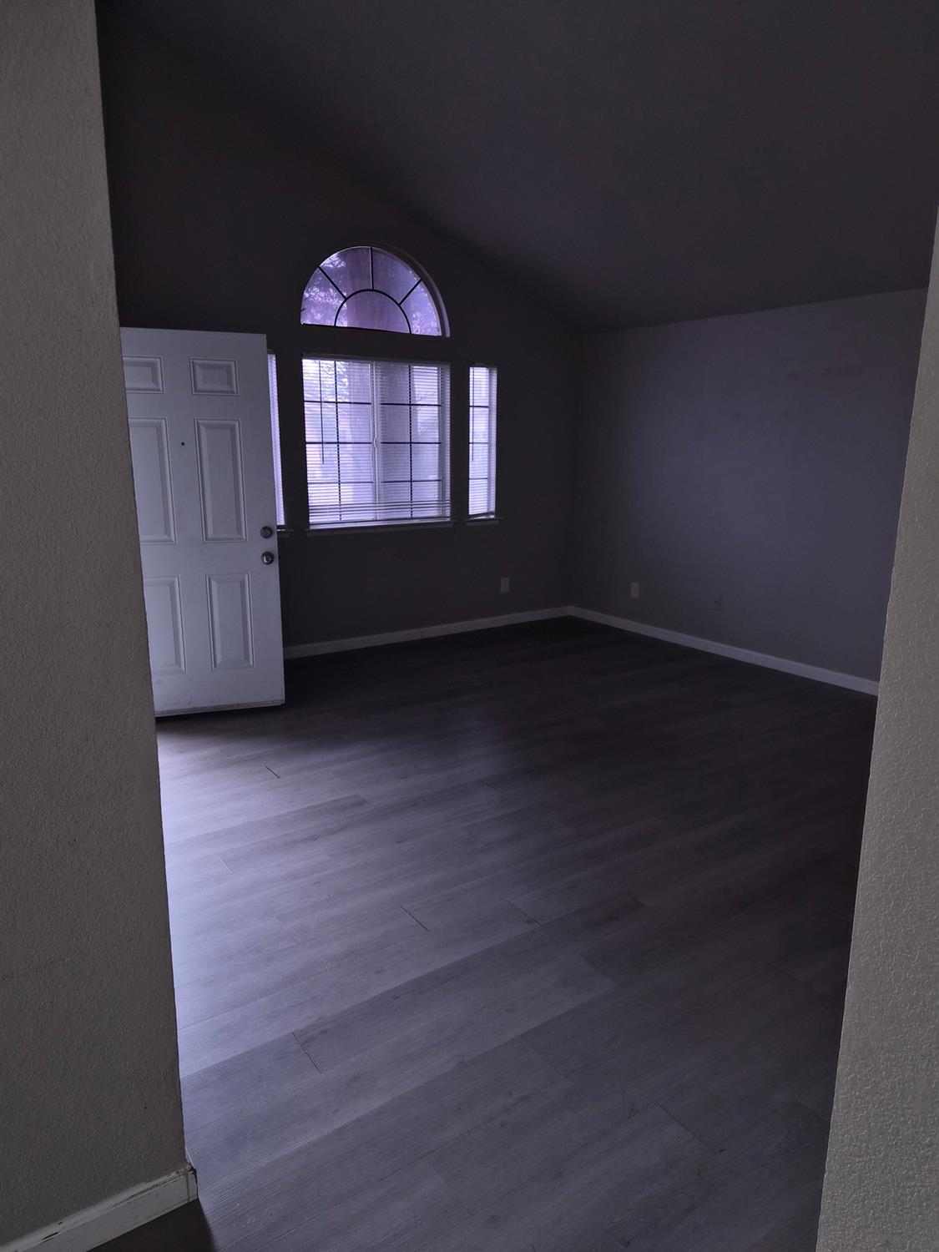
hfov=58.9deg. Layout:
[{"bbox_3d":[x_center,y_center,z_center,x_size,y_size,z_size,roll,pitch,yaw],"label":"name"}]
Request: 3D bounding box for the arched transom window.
[{"bbox_3d":[-0.665,-2.375,5.849,1.180,0.580,0.100,-8,15,-33],"label":"arched transom window"}]

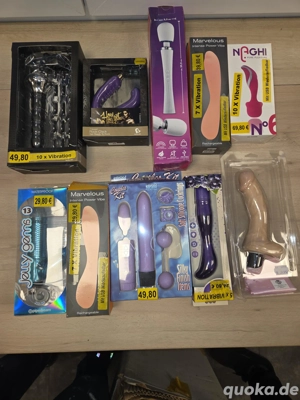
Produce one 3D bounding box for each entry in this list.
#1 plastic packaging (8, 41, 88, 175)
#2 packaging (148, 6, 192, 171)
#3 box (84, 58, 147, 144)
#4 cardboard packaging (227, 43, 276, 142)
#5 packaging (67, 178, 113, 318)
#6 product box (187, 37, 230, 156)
[{"bbox_3d":[-0.228,-0.207,0.610,0.147,0.073,0.280,-1,83,-1],"label":"plastic packaging"},{"bbox_3d":[0.042,-0.255,0.619,0.078,0.072,0.363,-2,83,-1],"label":"packaging"},{"bbox_3d":[-0.078,-0.228,0.625,0.145,0.050,0.191,-1,83,-1],"label":"box"},{"bbox_3d":[0.230,-0.250,0.630,0.101,0.054,0.220,0,83,-1],"label":"cardboard packaging"},{"bbox_3d":[-0.128,0.107,0.576,0.084,0.067,0.255,-2,83,-1],"label":"packaging"},{"bbox_3d":[0.133,-0.238,0.621,0.084,0.067,0.255,0,83,-1],"label":"product box"}]

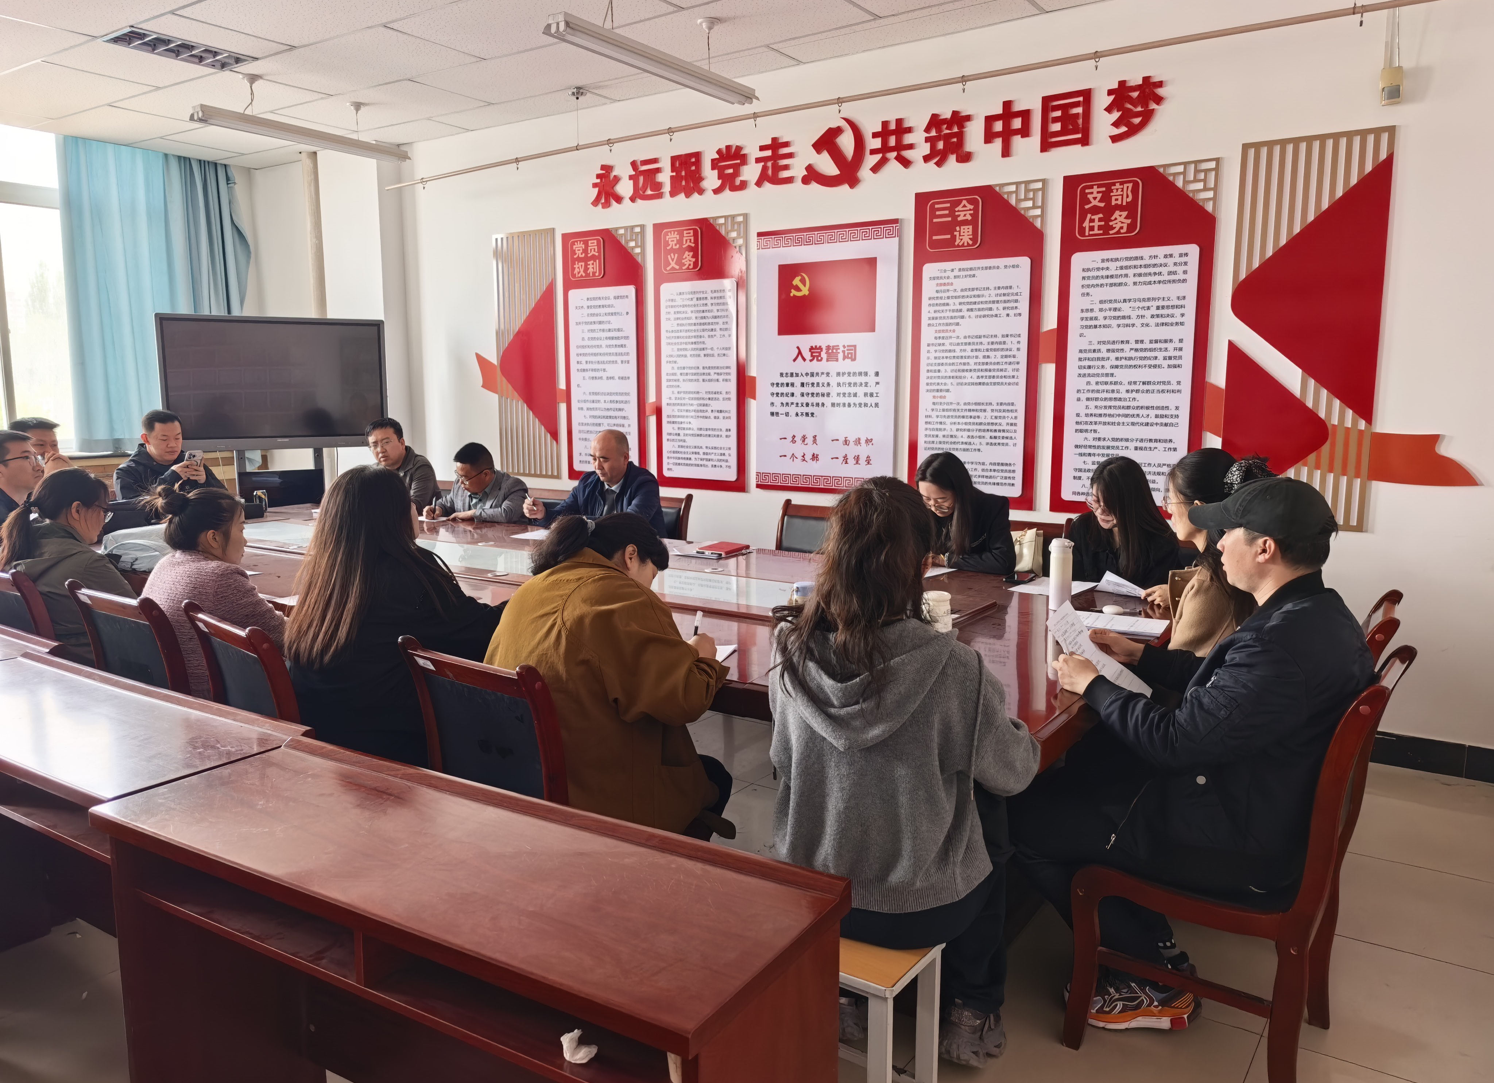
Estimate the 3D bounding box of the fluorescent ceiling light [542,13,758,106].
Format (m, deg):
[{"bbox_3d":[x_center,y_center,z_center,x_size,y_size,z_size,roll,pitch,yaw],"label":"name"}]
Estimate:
[{"bbox_3d":[-0.339,-2.002,4.344,0.140,0.075,1.260,6,11,34],"label":"fluorescent ceiling light"}]

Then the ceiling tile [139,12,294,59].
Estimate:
[{"bbox_3d":[-2.416,-2.308,4.723,0.309,0.018,0.574,6,11,34],"label":"ceiling tile"}]

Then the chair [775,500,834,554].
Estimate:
[{"bbox_3d":[0.215,0.322,4.752,0.460,0.940,0.600,6,10,33],"label":"chair"}]

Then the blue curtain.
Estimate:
[{"bbox_3d":[-4.042,-1.655,7.152,0.130,1.980,1.260,6,10,33],"label":"blue curtain"}]

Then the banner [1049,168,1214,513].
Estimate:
[{"bbox_3d":[1.641,-0.834,4.432,0.627,1.466,0.030,6,11,34],"label":"banner"}]

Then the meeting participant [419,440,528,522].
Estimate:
[{"bbox_3d":[-1.482,0.025,5.888,0.680,1.190,0.600,-8,12,-41],"label":"meeting participant"}]

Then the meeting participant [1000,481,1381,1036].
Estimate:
[{"bbox_3d":[0.993,0.506,2.324,0.700,1.315,0.560,6,11,34],"label":"meeting participant"}]

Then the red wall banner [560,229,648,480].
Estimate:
[{"bbox_3d":[-0.828,-1.078,6.094,0.627,1.465,0.030,6,11,34],"label":"red wall banner"}]

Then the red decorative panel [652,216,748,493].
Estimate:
[{"bbox_3d":[-0.250,-1.022,5.704,0.620,1.465,0.030,6,10,33],"label":"red decorative panel"}]

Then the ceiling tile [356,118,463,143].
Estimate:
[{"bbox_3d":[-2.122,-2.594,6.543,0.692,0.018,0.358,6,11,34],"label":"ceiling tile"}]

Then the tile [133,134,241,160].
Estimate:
[{"bbox_3d":[-3.773,-2.663,7.026,0.350,0.020,0.600,6,10,33],"label":"tile"}]

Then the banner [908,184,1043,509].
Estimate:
[{"bbox_3d":[1.058,-0.896,4.837,0.620,1.468,0.030,6,10,33],"label":"banner"}]

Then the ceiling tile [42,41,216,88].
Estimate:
[{"bbox_3d":[-3.063,-2.380,5.162,0.595,0.020,0.595,6,10,33],"label":"ceiling tile"}]

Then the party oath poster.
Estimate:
[{"bbox_3d":[0.400,-0.915,5.277,0.816,1.341,0.025,6,11,34],"label":"party oath poster"}]

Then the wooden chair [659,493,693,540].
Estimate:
[{"bbox_3d":[-0.639,0.221,5.400,0.460,0.945,0.570,6,11,34],"label":"wooden chair"}]

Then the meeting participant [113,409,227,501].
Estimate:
[{"bbox_3d":[-3.100,-0.039,5.798,0.780,1.360,0.580,6,10,33],"label":"meeting participant"}]

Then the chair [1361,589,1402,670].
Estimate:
[{"bbox_3d":[1.439,0.601,2.906,0.600,0.940,0.460,6,10,33],"label":"chair"}]

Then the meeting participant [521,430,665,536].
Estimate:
[{"bbox_3d":[-0.730,0.113,5.019,0.650,1.280,0.800,6,10,33],"label":"meeting participant"}]

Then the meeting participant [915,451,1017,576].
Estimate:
[{"bbox_3d":[0.854,0.248,4.289,0.500,1.220,0.680,8,12,42],"label":"meeting participant"}]

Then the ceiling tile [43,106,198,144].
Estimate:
[{"bbox_3d":[-3.850,-2.561,6.391,0.964,0.018,0.599,6,11,34],"label":"ceiling tile"}]

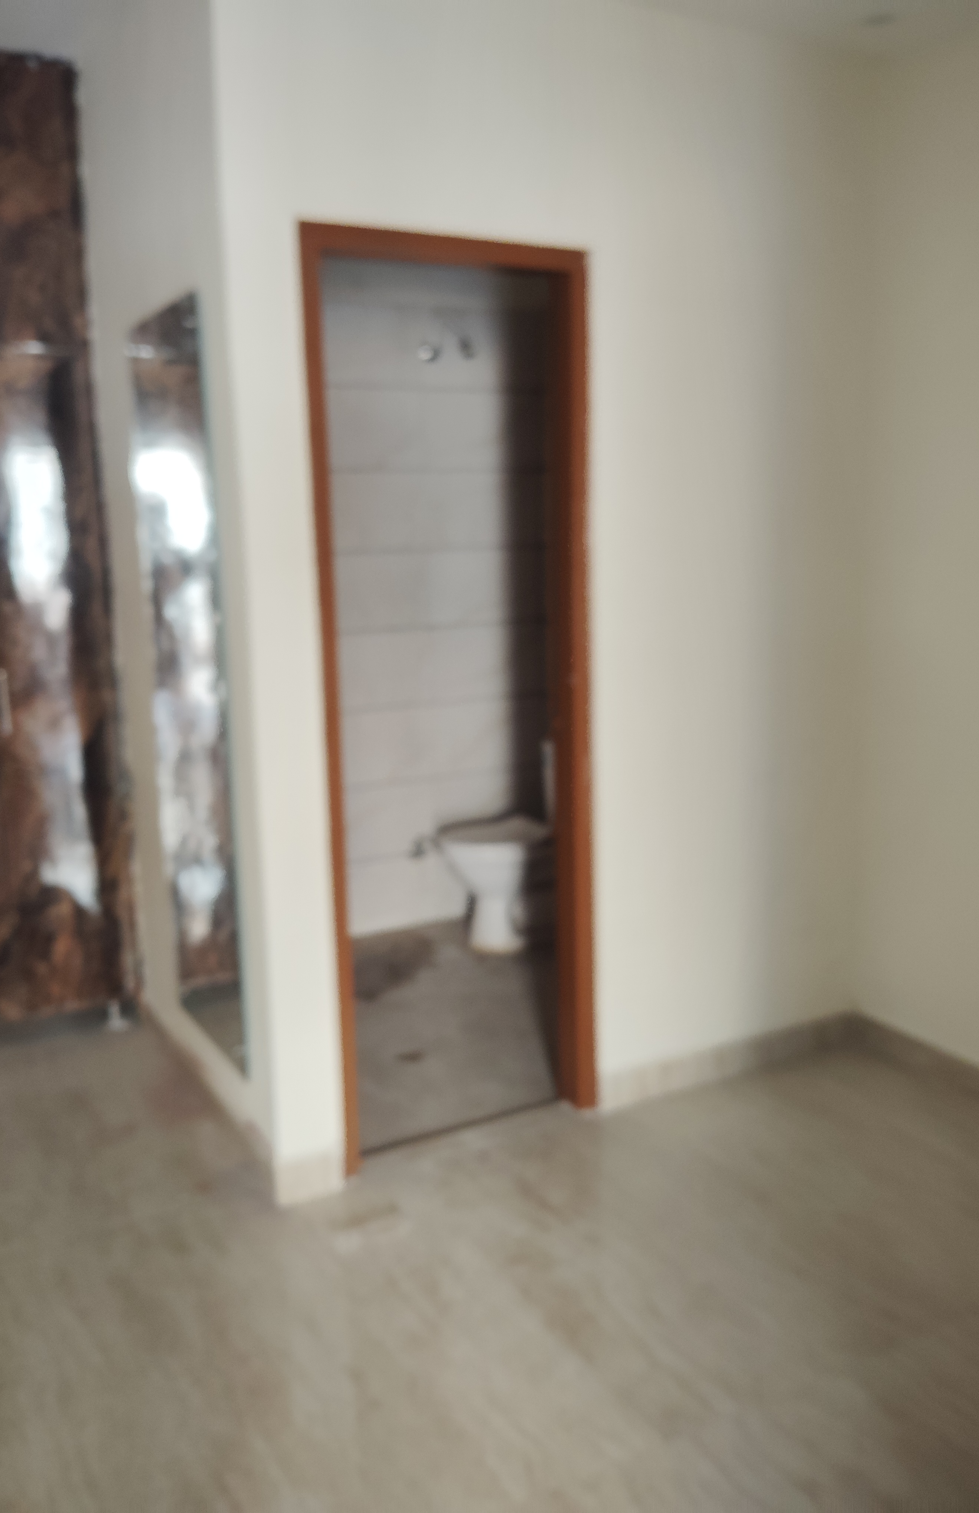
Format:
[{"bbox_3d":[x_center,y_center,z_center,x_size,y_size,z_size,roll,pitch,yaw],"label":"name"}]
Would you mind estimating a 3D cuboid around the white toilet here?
[{"bbox_3d":[0.114,0.335,4.650,0.660,0.745,0.370,-6,10,-27],"label":"white toilet"}]

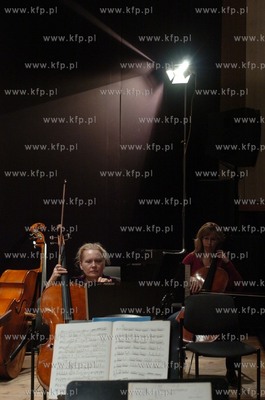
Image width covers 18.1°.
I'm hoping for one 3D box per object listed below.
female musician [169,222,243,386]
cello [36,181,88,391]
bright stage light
[{"bbox_3d":[0.585,0.820,6.620,0.620,1.260,0.750,0,-1,7],"label":"female musician"},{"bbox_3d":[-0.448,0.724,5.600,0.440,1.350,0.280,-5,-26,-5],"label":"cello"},{"bbox_3d":[0.470,-1.303,8.500,0.280,0.260,0.260,0,17,39],"label":"bright stage light"}]

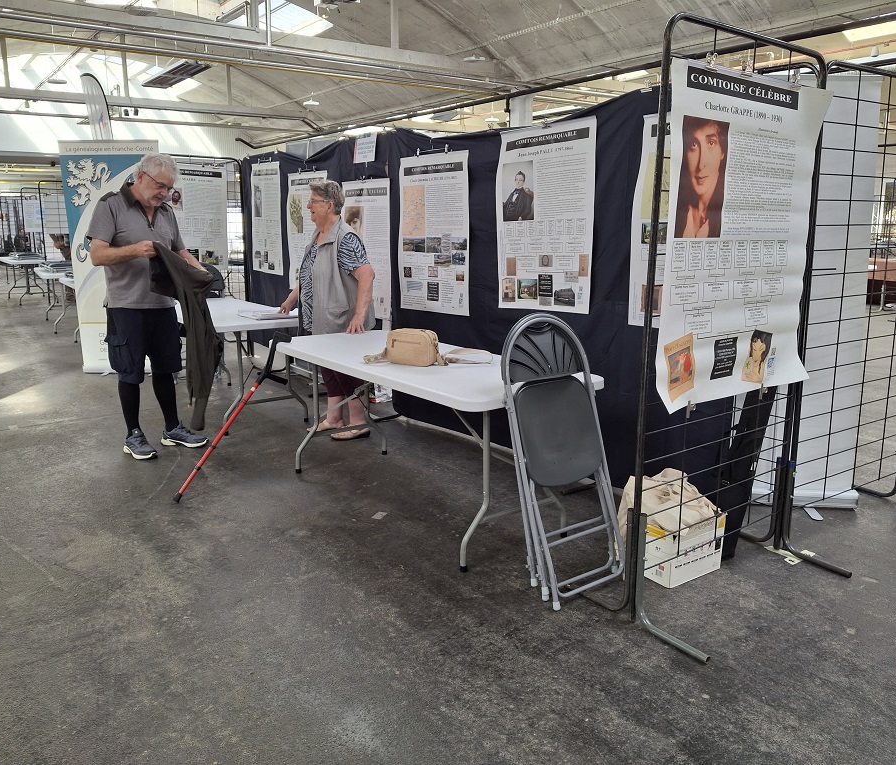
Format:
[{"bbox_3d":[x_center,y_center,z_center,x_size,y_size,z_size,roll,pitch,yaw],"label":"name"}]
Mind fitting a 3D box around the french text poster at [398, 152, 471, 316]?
[{"bbox_3d":[-0.097,-0.960,4.806,0.020,1.005,0.715,-9,15,-38],"label":"french text poster"}]

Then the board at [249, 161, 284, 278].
[{"bbox_3d":[-1.704,-1.537,6.944,0.030,1.000,0.710,-9,15,-35],"label":"board"}]

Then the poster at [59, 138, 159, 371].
[{"bbox_3d":[-2.973,-1.098,6.661,0.855,2.080,0.150,0,12,-2],"label":"poster"}]

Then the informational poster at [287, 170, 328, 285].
[{"bbox_3d":[-1.197,-1.279,6.323,0.030,1.000,0.710,-9,15,-37],"label":"informational poster"}]

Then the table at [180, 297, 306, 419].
[{"bbox_3d":[-1.688,-0.181,5.602,0.760,0.742,1.825,-8,15,-36],"label":"table"}]

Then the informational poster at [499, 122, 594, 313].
[{"bbox_3d":[0.522,-0.897,4.069,0.030,1.000,0.710,-9,15,-37],"label":"informational poster"}]

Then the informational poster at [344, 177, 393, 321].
[{"bbox_3d":[-0.618,-1.007,5.580,0.030,1.000,0.710,-9,15,-36],"label":"informational poster"}]

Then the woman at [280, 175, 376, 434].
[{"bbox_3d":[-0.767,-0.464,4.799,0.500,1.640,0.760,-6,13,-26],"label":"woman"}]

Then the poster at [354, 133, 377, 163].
[{"bbox_3d":[-0.598,-1.713,5.391,0.010,0.210,0.297,-8,15,-36],"label":"poster"}]

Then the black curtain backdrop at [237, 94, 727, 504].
[{"bbox_3d":[-0.368,-0.774,5.286,0.120,2.030,5.370,-8,15,-36],"label":"black curtain backdrop"}]

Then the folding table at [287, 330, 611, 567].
[{"bbox_3d":[-0.177,0.239,3.720,0.740,0.745,1.840,-9,15,-36],"label":"folding table"}]

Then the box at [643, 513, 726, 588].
[{"bbox_3d":[0.935,0.648,3.020,0.312,0.240,0.220,-8,14,-33],"label":"box"}]

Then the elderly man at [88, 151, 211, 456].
[{"bbox_3d":[-1.762,-0.441,4.366,0.560,1.760,0.570,9,14,34],"label":"elderly man"}]

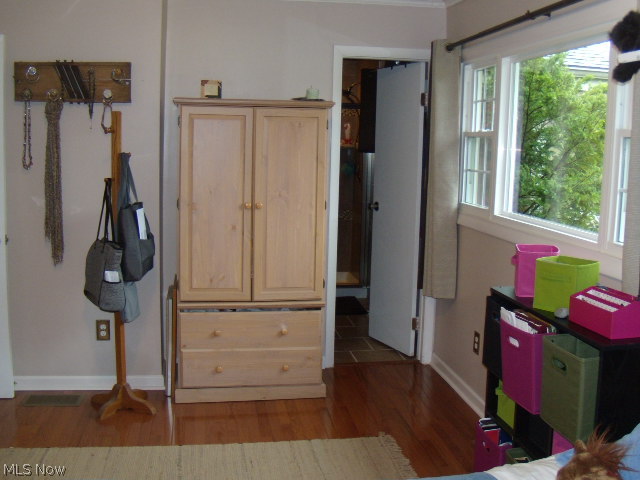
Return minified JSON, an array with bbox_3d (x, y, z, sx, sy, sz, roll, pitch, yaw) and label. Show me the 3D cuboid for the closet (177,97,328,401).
[{"bbox_3d":[-0.411,0.049,4.001,0.865,1.700,0.540,1,8,-8],"label":"closet"}]

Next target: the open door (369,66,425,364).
[{"bbox_3d":[0.551,-0.220,4.824,0.040,2.035,0.580,-2,9,-27],"label":"open door"}]

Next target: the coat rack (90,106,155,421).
[{"bbox_3d":[-1.065,0.125,3.611,0.360,1.620,0.350,1,8,-8],"label":"coat rack"}]

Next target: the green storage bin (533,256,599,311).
[{"bbox_3d":[0.897,0.166,2.423,0.165,0.170,0.155,-5,10,-41],"label":"green storage bin"}]

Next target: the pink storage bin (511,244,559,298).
[{"bbox_3d":[0.870,0.131,2.660,0.155,0.177,0.175,4,8,15],"label":"pink storage bin"}]

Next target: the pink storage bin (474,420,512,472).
[{"bbox_3d":[0.810,0.923,2.727,0.270,0.280,0.250,1,8,-8],"label":"pink storage bin"}]

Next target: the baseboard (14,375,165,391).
[{"bbox_3d":[-1.358,0.844,3.930,0.850,0.095,0.016,1,8,-8],"label":"baseboard"}]

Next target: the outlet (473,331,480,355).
[{"bbox_3d":[0.882,0.584,3.765,0.010,0.122,0.082,1,8,-8],"label":"outlet"}]

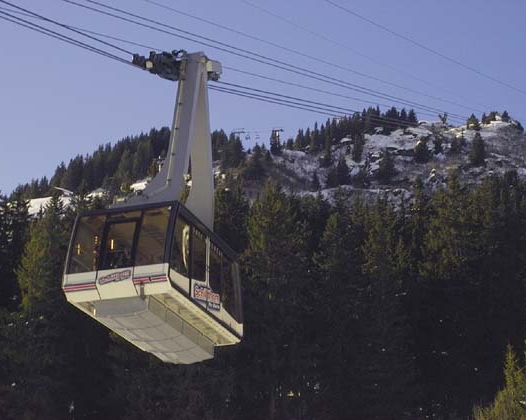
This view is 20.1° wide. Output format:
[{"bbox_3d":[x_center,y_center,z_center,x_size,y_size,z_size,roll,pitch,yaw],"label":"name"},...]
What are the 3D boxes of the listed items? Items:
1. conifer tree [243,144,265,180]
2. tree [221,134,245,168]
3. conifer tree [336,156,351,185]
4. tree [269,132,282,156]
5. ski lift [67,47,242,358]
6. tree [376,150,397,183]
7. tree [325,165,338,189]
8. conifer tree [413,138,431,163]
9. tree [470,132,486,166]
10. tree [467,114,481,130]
[{"bbox_3d":[-3.656,-18.311,572.450,8.430,14.840,8.430,1,-19,0],"label":"conifer tree"},{"bbox_3d":[-12.148,-23.327,592.400,9.520,14.540,9.520,1,-19,0],"label":"tree"},{"bbox_3d":[31.224,-15.339,576.918,5.410,11.620,5.410,1,-19,0],"label":"conifer tree"},{"bbox_3d":[5.225,-27.395,621.782,5.840,10.790,5.840,1,-19,0],"label":"tree"},{"bbox_3d":[-2.798,-0.672,41.835,2.950,8.670,5.980,-5,-20,17],"label":"ski lift"},{"bbox_3d":[48.770,-17.600,587.374,7.870,14.380,7.870,1,-19,0],"label":"tree"},{"bbox_3d":[26.325,-12.888,571.626,5.370,9.850,5.370,1,-19,0],"label":"tree"},{"bbox_3d":[65.189,-24.486,611.752,7.380,10.610,7.380,1,-19,0],"label":"conifer tree"},{"bbox_3d":[88.739,-24.941,612.486,6.560,15.060,6.560,1,-19,0],"label":"tree"},{"bbox_3d":[93.585,-38.908,661.271,6.210,7.700,6.210,1,-19,0],"label":"tree"}]

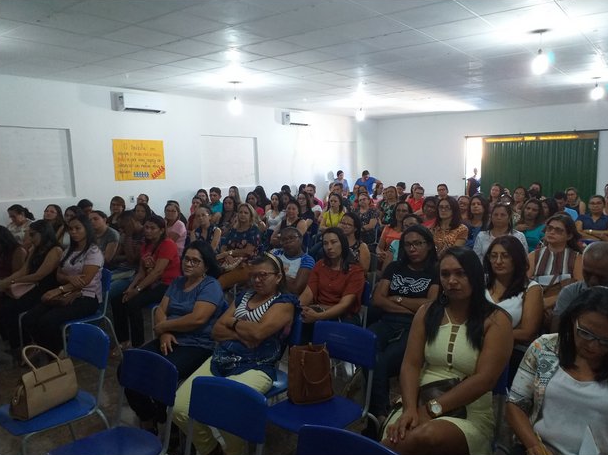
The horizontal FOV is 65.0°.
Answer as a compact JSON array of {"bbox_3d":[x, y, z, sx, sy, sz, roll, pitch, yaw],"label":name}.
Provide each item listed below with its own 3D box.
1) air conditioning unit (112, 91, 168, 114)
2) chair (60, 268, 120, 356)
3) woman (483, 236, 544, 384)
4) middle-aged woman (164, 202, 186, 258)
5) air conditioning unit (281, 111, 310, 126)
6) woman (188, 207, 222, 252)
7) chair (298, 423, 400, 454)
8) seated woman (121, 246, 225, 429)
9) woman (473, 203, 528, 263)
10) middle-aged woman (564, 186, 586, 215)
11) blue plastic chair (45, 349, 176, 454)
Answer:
[{"bbox_3d":[-2.649,-2.012,7.722,0.230,0.280,0.830,4,10,36],"label":"air conditioning unit"},{"bbox_3d":[-1.863,0.758,3.957,0.440,0.820,0.530,4,9,36],"label":"chair"},{"bbox_3d":[1.034,0.675,2.666,0.490,1.220,0.750,4,9,36],"label":"woman"},{"bbox_3d":[-1.634,0.339,5.555,0.480,1.220,0.770,4,9,36],"label":"middle-aged woman"},{"bbox_3d":[-0.165,-2.538,11.247,0.230,0.290,0.800,5,10,38],"label":"air conditioning unit"},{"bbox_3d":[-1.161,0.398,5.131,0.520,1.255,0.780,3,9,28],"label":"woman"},{"bbox_3d":[0.058,1.120,1.501,0.430,0.810,0.530,4,10,33],"label":"chair"},{"bbox_3d":[-0.779,0.708,3.060,0.530,1.240,0.760,5,10,35],"label":"seated woman"},{"bbox_3d":[1.776,0.424,4.434,0.520,1.297,0.780,4,9,30],"label":"woman"},{"bbox_3d":[3.865,0.047,6.980,0.480,1.220,0.760,4,9,36],"label":"middle-aged woman"},{"bbox_3d":[-0.866,1.047,2.139,0.430,0.830,0.530,5,10,35],"label":"blue plastic chair"}]

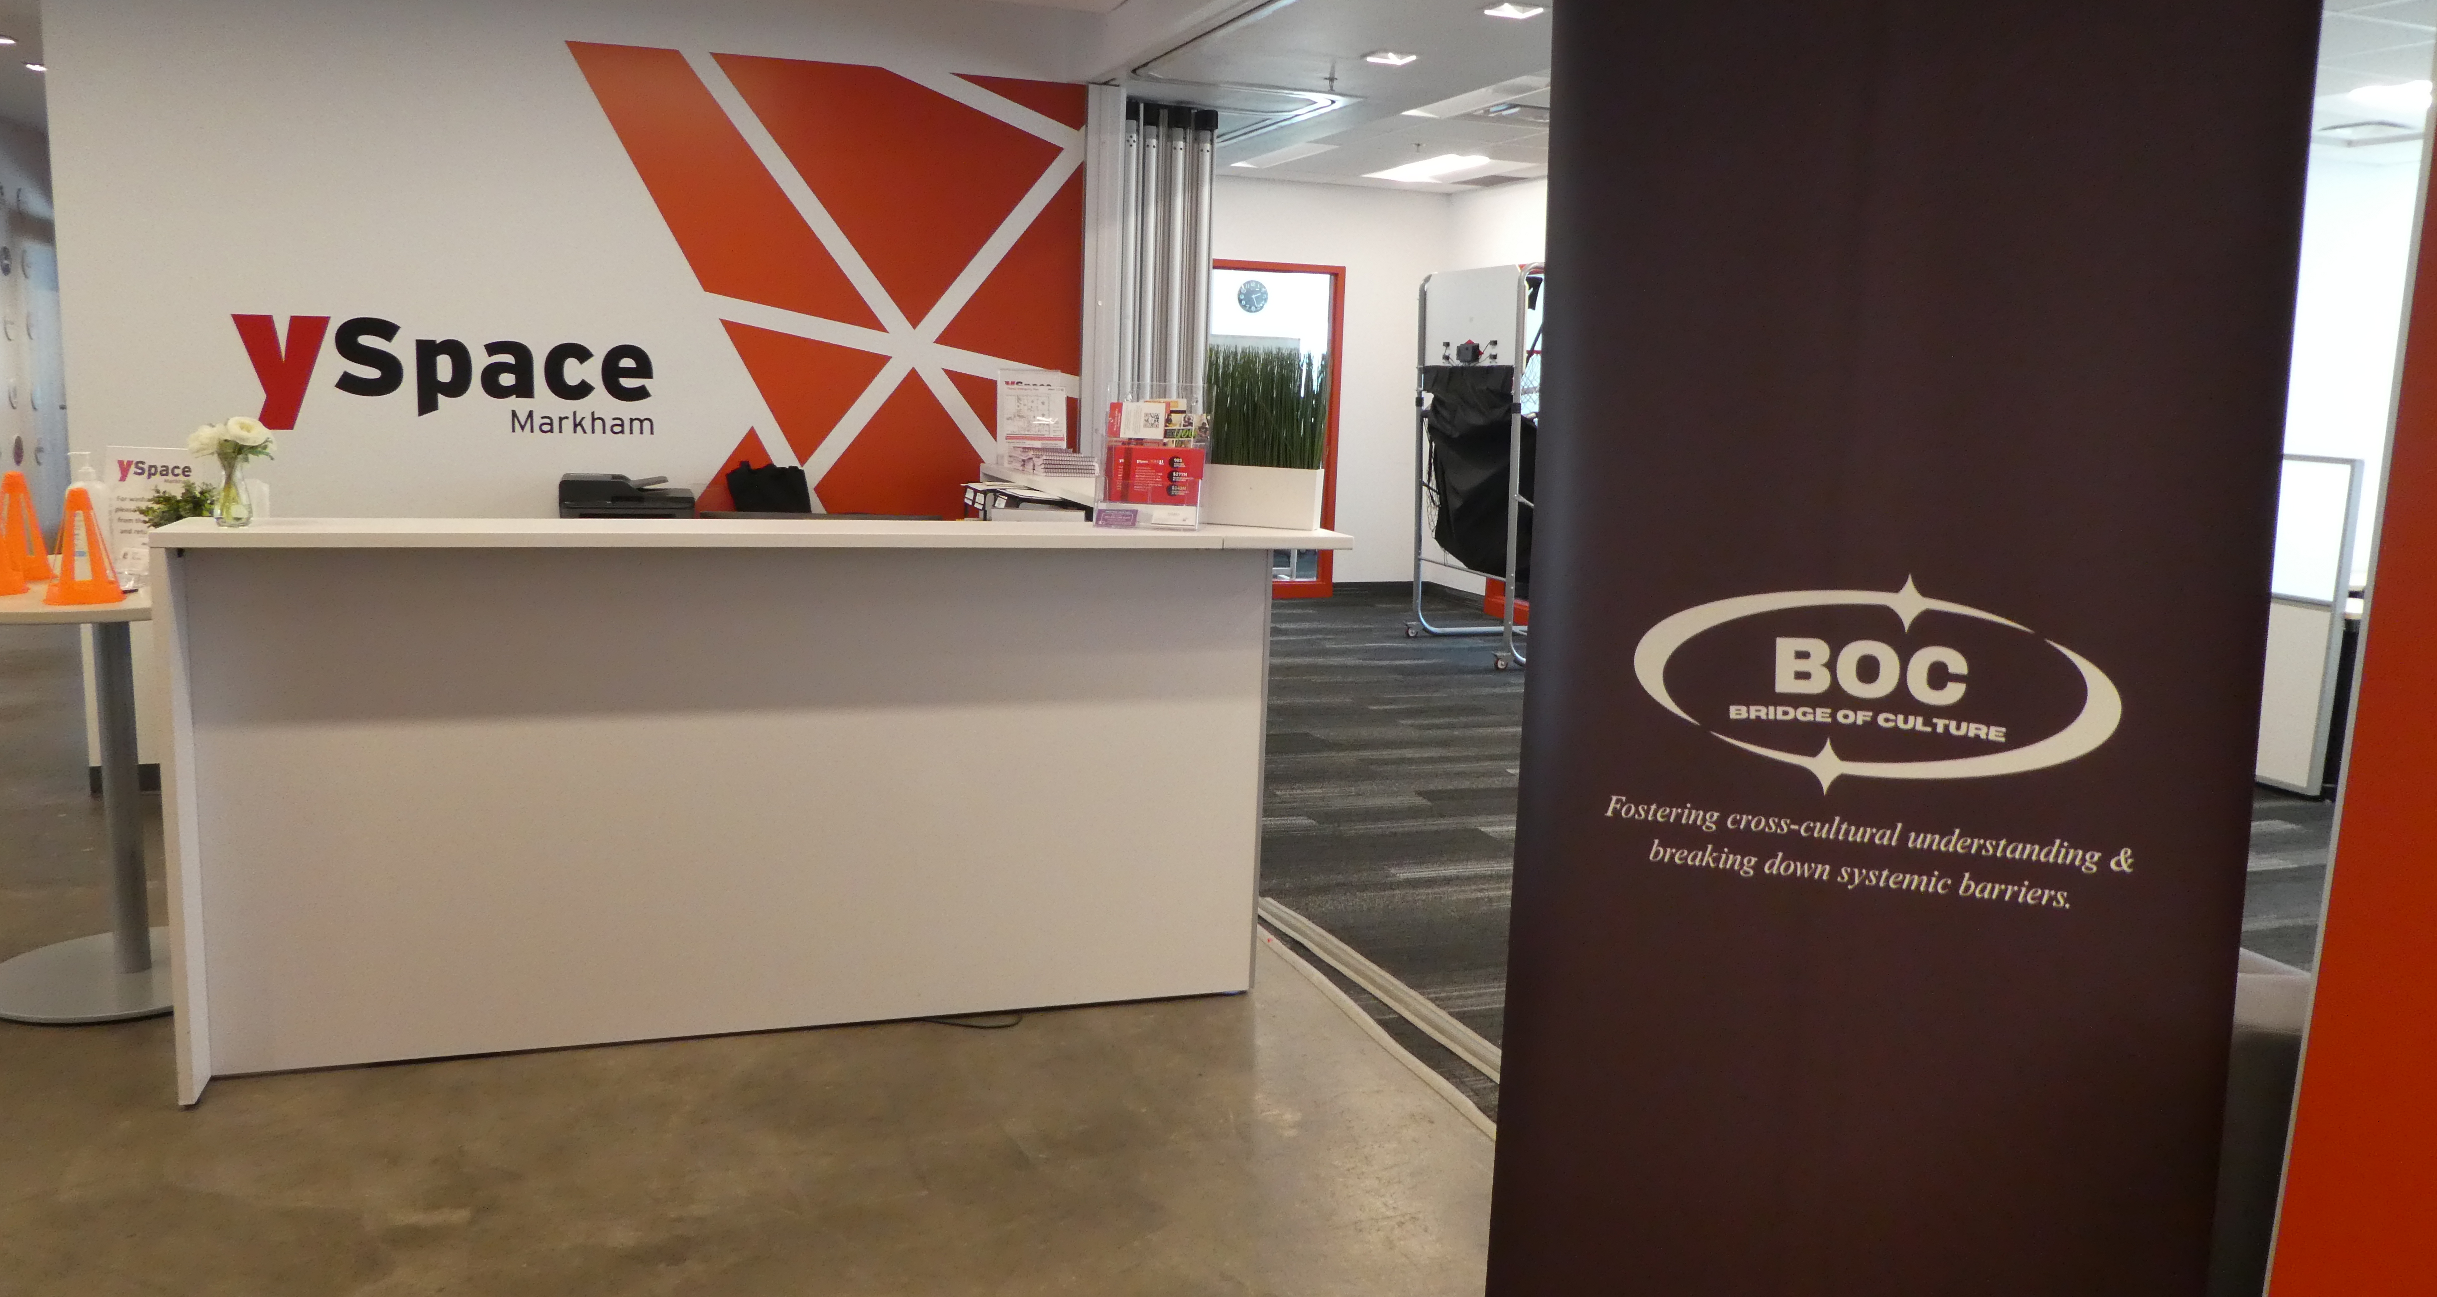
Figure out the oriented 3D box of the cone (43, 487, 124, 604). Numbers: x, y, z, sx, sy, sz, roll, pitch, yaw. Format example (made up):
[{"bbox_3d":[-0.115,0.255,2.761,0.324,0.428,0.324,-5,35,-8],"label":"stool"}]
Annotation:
[{"bbox_3d":[-2.366,-0.217,3.511,0.147,0.230,0.147,-1,10,-19],"label":"cone"}]

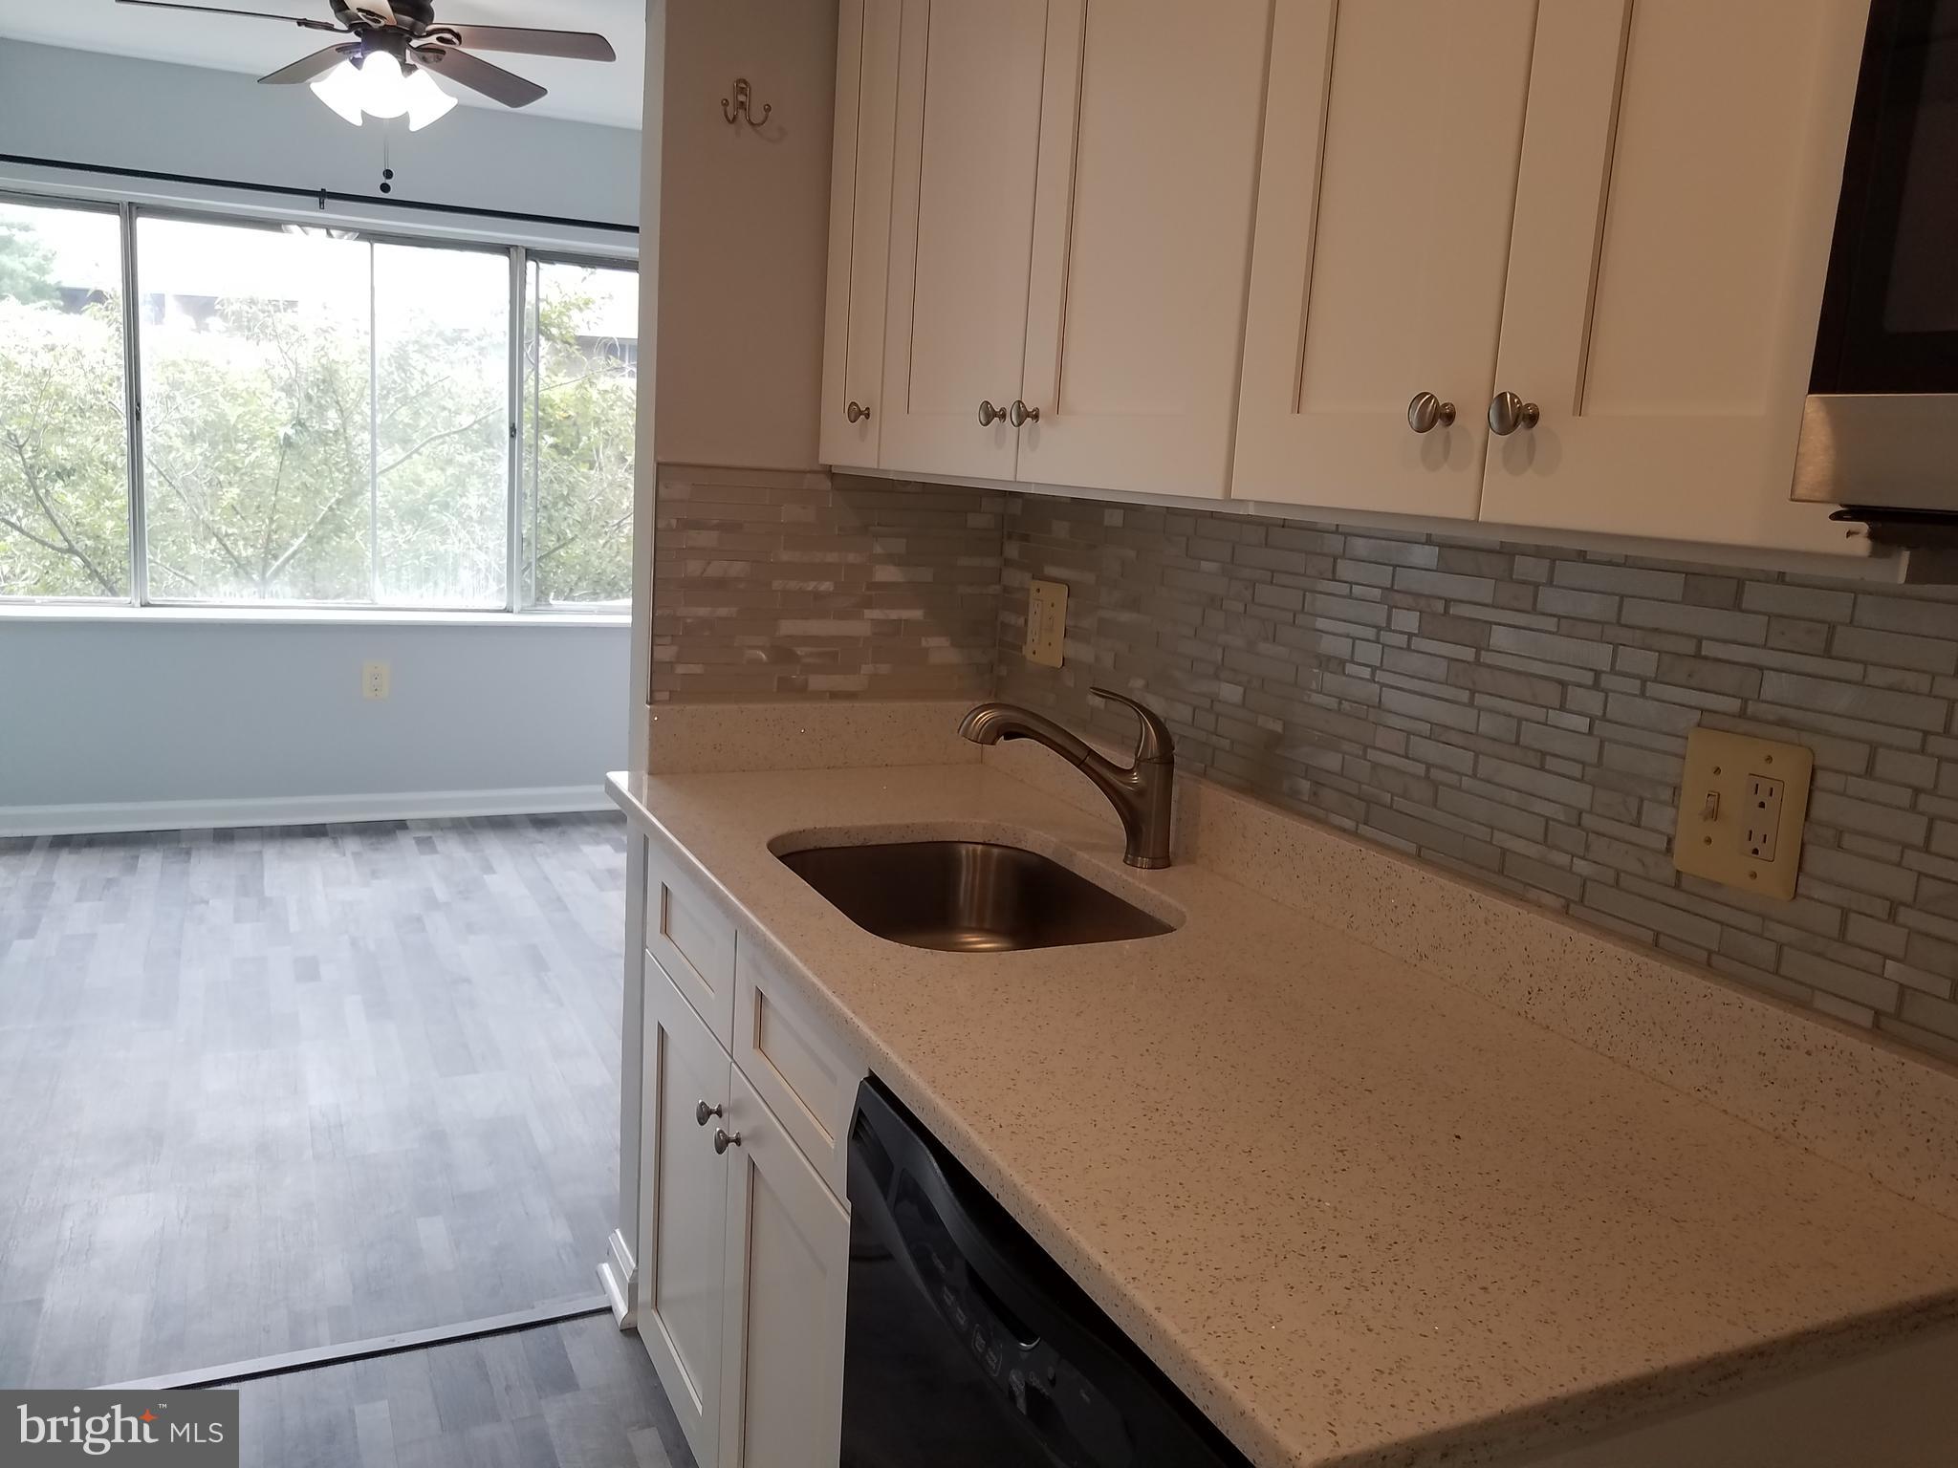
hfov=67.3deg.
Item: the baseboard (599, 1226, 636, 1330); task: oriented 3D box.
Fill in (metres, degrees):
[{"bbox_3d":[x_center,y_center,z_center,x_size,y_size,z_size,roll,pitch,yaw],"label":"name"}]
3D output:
[{"bbox_3d":[-0.601,0.895,2.444,0.026,0.100,0.168,-2,12,-26],"label":"baseboard"}]

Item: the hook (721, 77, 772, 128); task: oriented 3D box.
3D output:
[{"bbox_3d":[-0.331,-0.899,2.087,0.074,0.067,0.038,-2,12,-26],"label":"hook"}]

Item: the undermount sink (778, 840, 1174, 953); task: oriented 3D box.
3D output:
[{"bbox_3d":[-0.023,0.298,1.812,0.425,0.195,0.555,-2,12,-26],"label":"undermount sink"}]

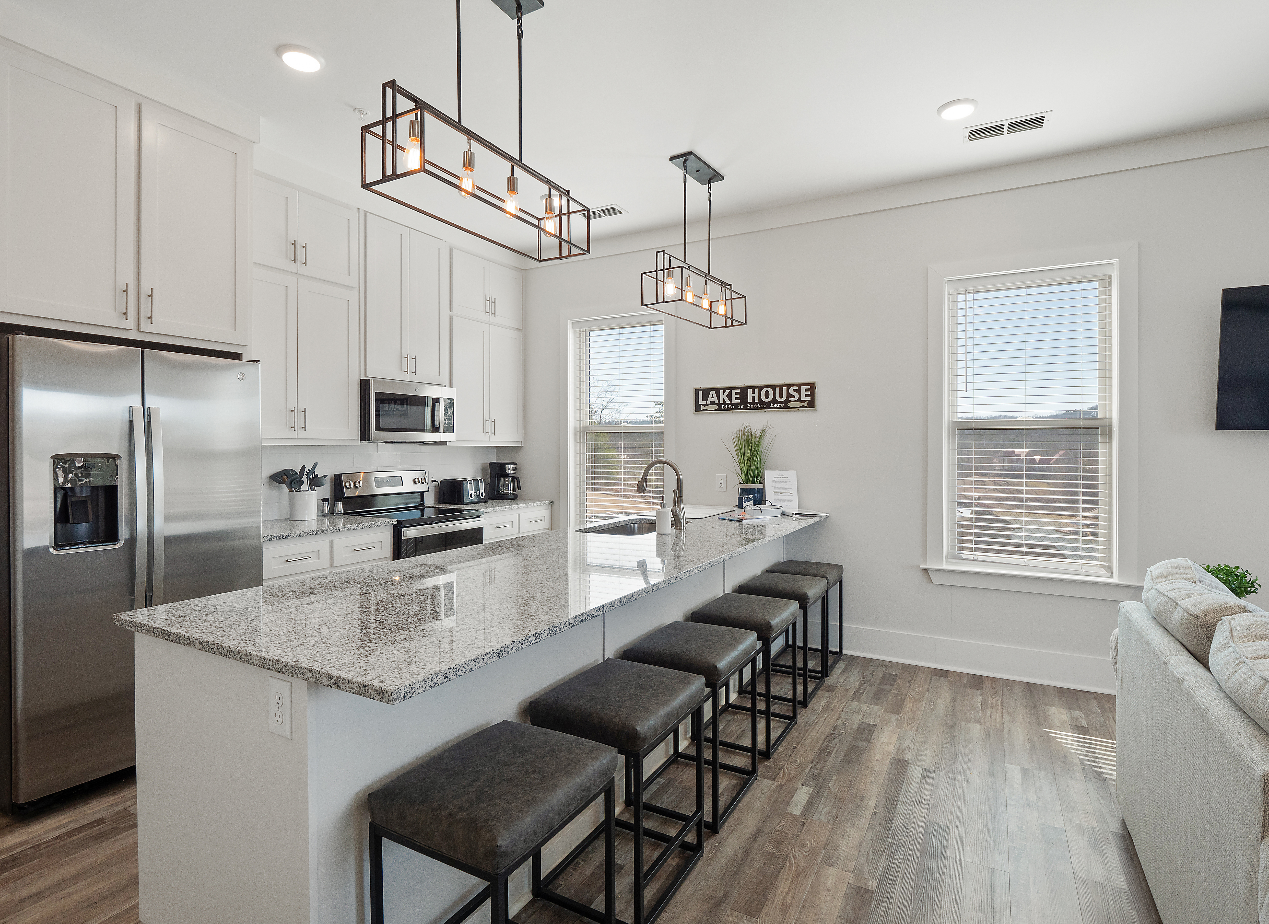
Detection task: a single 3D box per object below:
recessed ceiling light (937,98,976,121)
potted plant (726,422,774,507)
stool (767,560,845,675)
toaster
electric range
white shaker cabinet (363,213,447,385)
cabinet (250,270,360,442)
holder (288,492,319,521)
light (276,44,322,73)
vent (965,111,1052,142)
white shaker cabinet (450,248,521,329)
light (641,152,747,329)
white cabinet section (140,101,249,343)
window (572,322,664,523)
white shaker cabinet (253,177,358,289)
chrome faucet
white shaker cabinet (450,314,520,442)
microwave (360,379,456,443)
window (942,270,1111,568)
[{"bbox_3d":[1.570,-1.712,3.212,0.188,0.026,0.188,1,1,28],"label":"recessed ceiling light"},{"bbox_3d":[0.785,0.039,4.494,0.300,0.602,0.290,1,1,28],"label":"potted plant"},{"bbox_3d":[1.096,0.964,4.161,0.367,0.618,0.432,1,1,28],"label":"stool"},{"bbox_3d":[-1.356,0.230,5.194,0.266,0.191,0.261,1,1,28],"label":"toaster"},{"bbox_3d":[-1.521,0.673,4.506,0.680,1.190,0.760,1,1,28],"label":"electric range"},{"bbox_3d":[-1.687,-1.071,4.567,0.320,1.055,0.745,1,1,28],"label":"white shaker cabinet"},{"bbox_3d":[-2.078,-0.594,3.858,0.320,0.965,0.850,1,1,28],"label":"cabinet"},{"bbox_3d":[-2.022,0.271,4.018,0.156,0.161,0.156,1,1,28],"label":"holder"},{"bbox_3d":[-1.414,-1.702,2.789,0.188,0.026,0.188,0,1,0],"label":"light"},{"bbox_3d":[1.922,-1.723,3.417,0.397,0.016,0.191,1,1,28],"label":"vent"},{"bbox_3d":[-1.294,-1.360,5.285,0.320,0.505,0.850,1,1,28],"label":"white shaker cabinet"},{"bbox_3d":[0.389,-1.310,3.927,0.235,0.880,1.000,1,1,28],"label":"light"},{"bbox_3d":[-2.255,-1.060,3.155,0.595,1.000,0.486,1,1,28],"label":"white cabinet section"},{"bbox_3d":[-0.134,-0.249,5.161,0.824,1.658,0.055,1,1,28],"label":"window"},{"bbox_3d":[-2.074,-1.328,3.843,0.320,0.505,0.850,1,1,28],"label":"white shaker cabinet"},{"bbox_3d":[0.151,0.175,3.741,0.295,0.395,0.100,1,1,28],"label":"chrome faucet"},{"bbox_3d":[-1.298,-0.620,5.301,0.320,0.975,0.850,1,1,28],"label":"white shaker cabinet"},{"bbox_3d":[-1.630,-0.325,4.486,0.402,0.392,0.754,1,1,28],"label":"microwave"},{"bbox_3d":[2.305,-0.235,3.888,0.855,1.775,0.100,1,1,28],"label":"window"}]

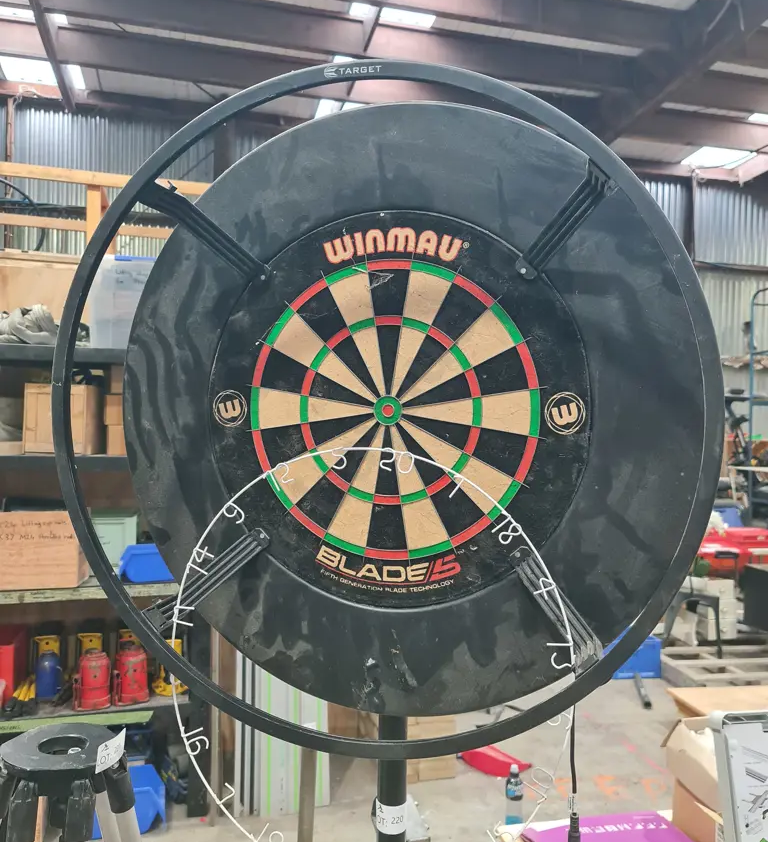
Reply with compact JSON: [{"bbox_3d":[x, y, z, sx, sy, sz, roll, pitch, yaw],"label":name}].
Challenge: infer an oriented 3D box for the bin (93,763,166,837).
[{"bbox_3d":[-1.054,1.547,3.017,0.320,0.190,0.196,1,1,-14],"label":"bin"}]

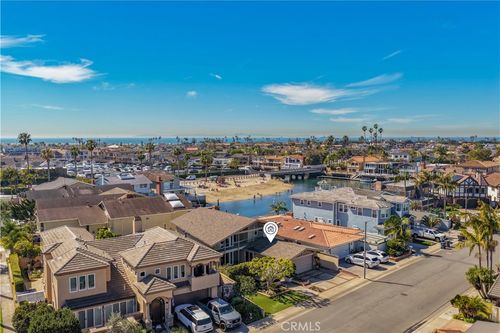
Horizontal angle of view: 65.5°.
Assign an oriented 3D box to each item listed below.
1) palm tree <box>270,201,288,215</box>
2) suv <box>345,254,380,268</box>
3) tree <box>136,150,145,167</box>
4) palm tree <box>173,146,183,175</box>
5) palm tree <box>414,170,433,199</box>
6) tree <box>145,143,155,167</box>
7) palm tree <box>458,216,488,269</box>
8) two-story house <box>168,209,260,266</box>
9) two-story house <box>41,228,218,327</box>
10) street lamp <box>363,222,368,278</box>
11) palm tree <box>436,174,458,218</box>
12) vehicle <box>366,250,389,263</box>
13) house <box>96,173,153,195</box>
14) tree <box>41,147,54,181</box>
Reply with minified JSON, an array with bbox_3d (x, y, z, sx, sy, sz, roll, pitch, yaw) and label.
[{"bbox_3d":[5.764,9.478,75.943,3.400,5.500,3.400,0,4,0],"label":"palm tree"},{"bbox_3d":[16.252,12.986,55.941,1.850,1.580,4.700,-4,6,-43],"label":"suv"},{"bbox_3d":[-59.430,-3.120,211.530,4.360,11.180,4.360,0,4,0],"label":"tree"},{"bbox_3d":[-32.148,-1.889,172.357,4.000,13.500,4.000,0,4,0],"label":"palm tree"},{"bbox_3d":[48.950,5.620,110.620,5.140,8.750,5.140,0,4,0],"label":"palm tree"},{"bbox_3d":[-54.530,-5.220,211.380,5.180,15.380,5.180,0,4,0],"label":"tree"},{"bbox_3d":[27.042,10.243,46.716,3.300,8.500,3.300,0,4,0],"label":"palm tree"},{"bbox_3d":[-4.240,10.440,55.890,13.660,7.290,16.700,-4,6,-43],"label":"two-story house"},{"bbox_3d":[-13.548,10.798,43.748,16.500,7.800,18.000,-2,5,-29],"label":"two-story house"},{"bbox_3d":[14.684,10.582,49.133,0.350,7.410,0.600,-4,6,-43],"label":"street lamp"},{"bbox_3d":[44.040,6.770,86.750,4.480,10.020,4.480,0,4,0],"label":"palm tree"},{"bbox_3d":[18.440,13.090,58.150,1.800,1.650,4.500,-4,6,-43],"label":"vehicle"},{"bbox_3d":[-35.215,6.054,109.775,12.500,7.200,15.000,-3,5,-30],"label":"house"},{"bbox_3d":[-74.206,0.333,142.439,4.200,13.600,4.200,0,4,0],"label":"tree"}]

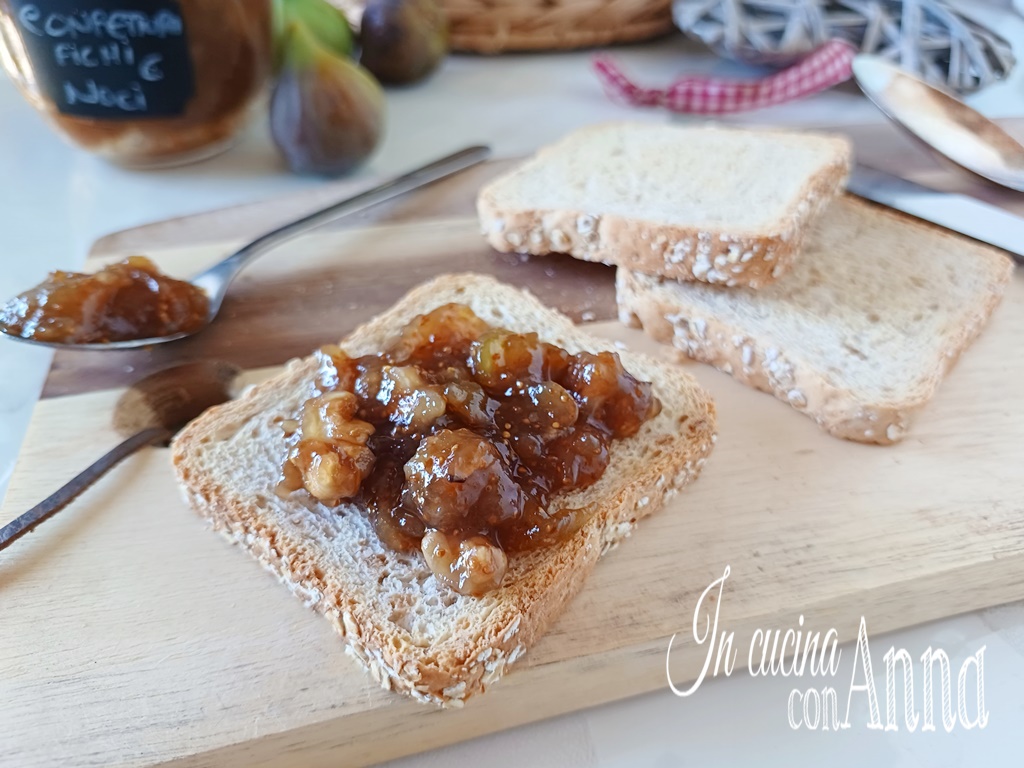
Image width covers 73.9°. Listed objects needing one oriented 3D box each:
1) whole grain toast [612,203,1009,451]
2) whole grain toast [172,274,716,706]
[{"bbox_3d":[0.090,-0.032,0.211,0.090,0.013,0.092,32,50,29],"label":"whole grain toast"},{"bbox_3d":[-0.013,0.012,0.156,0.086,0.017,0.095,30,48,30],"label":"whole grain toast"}]

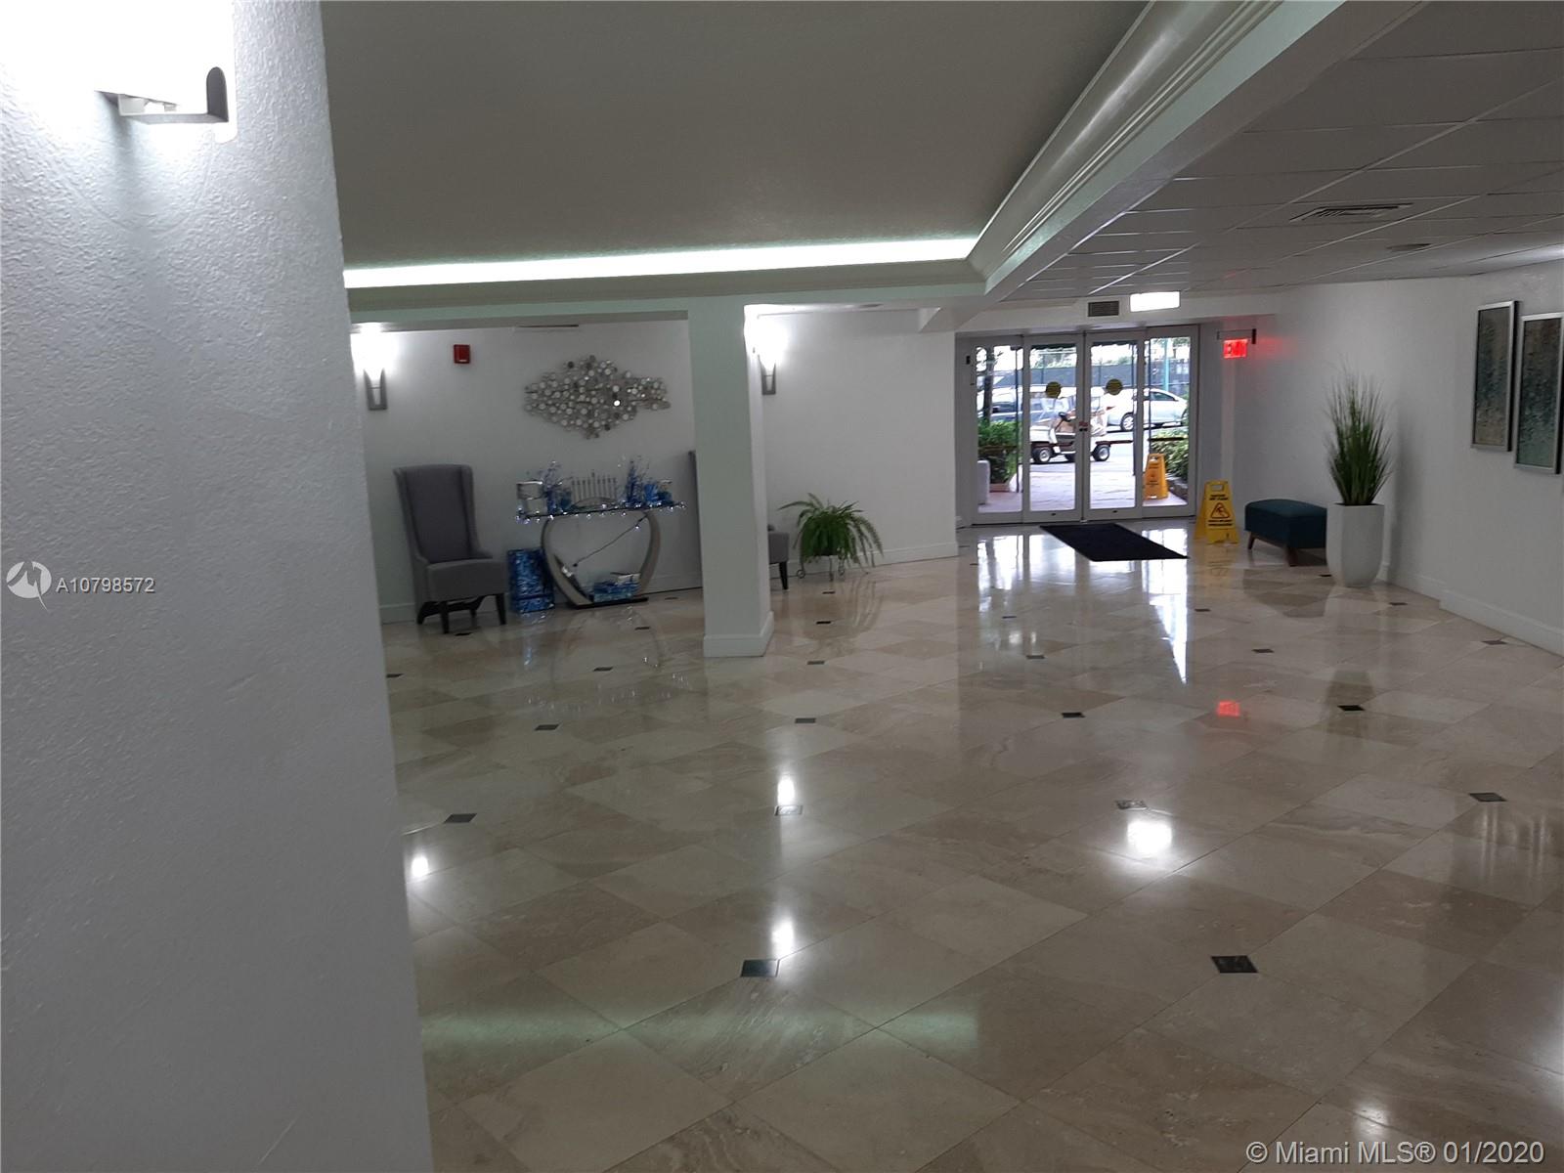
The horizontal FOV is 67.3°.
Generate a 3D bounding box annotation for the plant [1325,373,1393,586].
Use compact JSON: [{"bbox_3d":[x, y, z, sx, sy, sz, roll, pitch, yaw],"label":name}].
[{"bbox_3d":[4.291,-0.796,8.767,0.500,1.580,0.500,-2,9,4],"label":"plant"}]

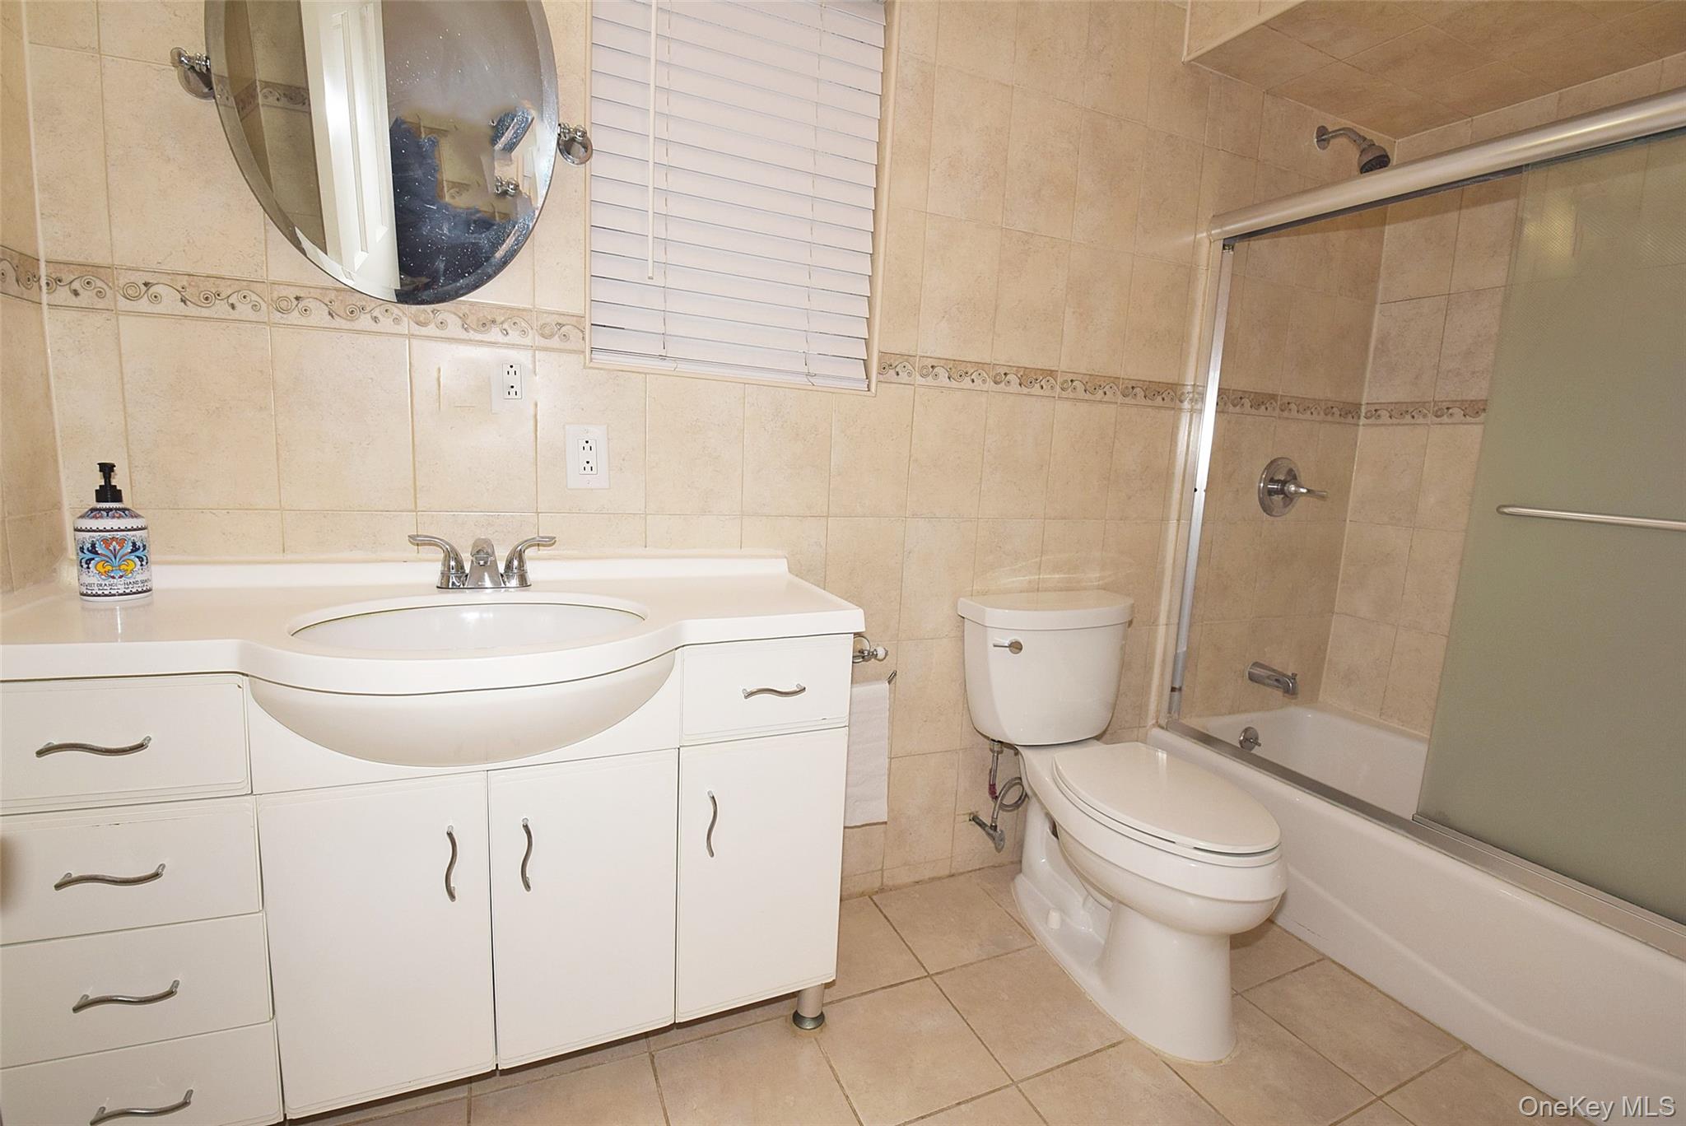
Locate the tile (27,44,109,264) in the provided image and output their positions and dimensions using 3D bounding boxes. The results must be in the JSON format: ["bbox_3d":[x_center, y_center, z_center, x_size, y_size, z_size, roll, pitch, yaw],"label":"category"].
[{"bbox_3d":[-1.197,-0.627,1.095,0.081,0.309,0.010,-1,9,-21],"label":"tile"}]

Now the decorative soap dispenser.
[{"bbox_3d":[-1.073,-0.044,1.031,0.076,0.197,0.076,11,12,42],"label":"decorative soap dispenser"}]

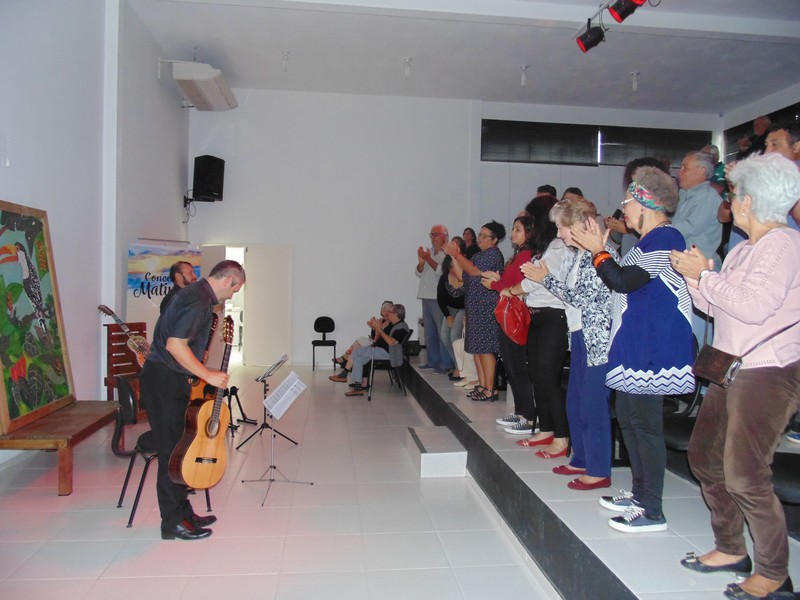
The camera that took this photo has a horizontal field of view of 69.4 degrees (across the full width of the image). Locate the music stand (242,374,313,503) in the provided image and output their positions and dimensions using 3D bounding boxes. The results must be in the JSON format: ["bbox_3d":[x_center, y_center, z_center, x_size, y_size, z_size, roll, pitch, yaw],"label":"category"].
[{"bbox_3d":[-0.845,0.919,3.954,0.480,0.790,0.500,1,1,-22],"label":"music stand"}]

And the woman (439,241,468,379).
[{"bbox_3d":[0.625,0.114,6.807,0.480,1.640,0.340,2,2,30],"label":"woman"}]

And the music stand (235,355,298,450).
[{"bbox_3d":[-1.165,0.883,5.124,0.480,0.790,0.480,1,1,-2],"label":"music stand"}]

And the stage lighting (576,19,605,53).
[{"bbox_3d":[1.689,-2.350,5.124,0.230,0.250,0.170,-11,-1,10],"label":"stage lighting"}]

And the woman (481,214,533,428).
[{"bbox_3d":[0.854,0.168,4.380,0.440,1.610,0.470,1,2,-18],"label":"woman"}]

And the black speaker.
[{"bbox_3d":[-3.190,-2.016,9.610,0.350,0.670,0.440,2,2,19],"label":"black speaker"}]

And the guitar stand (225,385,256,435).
[{"bbox_3d":[-1.560,1.063,5.641,0.350,0.430,0.380,2,2,16],"label":"guitar stand"}]

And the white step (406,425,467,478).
[{"bbox_3d":[0.298,1.257,4.842,0.360,0.184,0.800,1,2,-7],"label":"white step"}]

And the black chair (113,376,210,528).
[{"bbox_3d":[-1.527,0.905,3.666,0.540,0.860,0.430,0,2,-37],"label":"black chair"}]

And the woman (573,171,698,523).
[{"bbox_3d":[1.099,0.213,2.735,0.560,1.660,0.500,1,1,-1],"label":"woman"}]

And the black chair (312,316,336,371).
[{"bbox_3d":[-1.270,0.729,9.746,0.420,0.880,0.500,1,2,-7],"label":"black chair"}]

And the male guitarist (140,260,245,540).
[{"bbox_3d":[-1.182,0.541,3.299,0.580,1.560,0.480,1,1,-14],"label":"male guitarist"}]

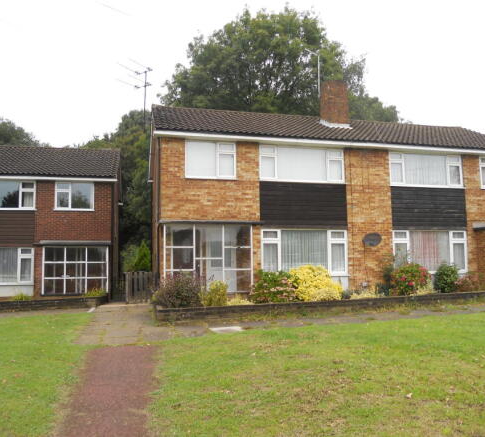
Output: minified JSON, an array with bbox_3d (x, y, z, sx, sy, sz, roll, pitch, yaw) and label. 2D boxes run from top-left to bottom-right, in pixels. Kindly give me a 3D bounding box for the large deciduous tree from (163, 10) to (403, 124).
[{"bbox_3d":[2.180,-5.091,29.604,15.500,18.031,14.000,1,-6,-15],"label":"large deciduous tree"}]

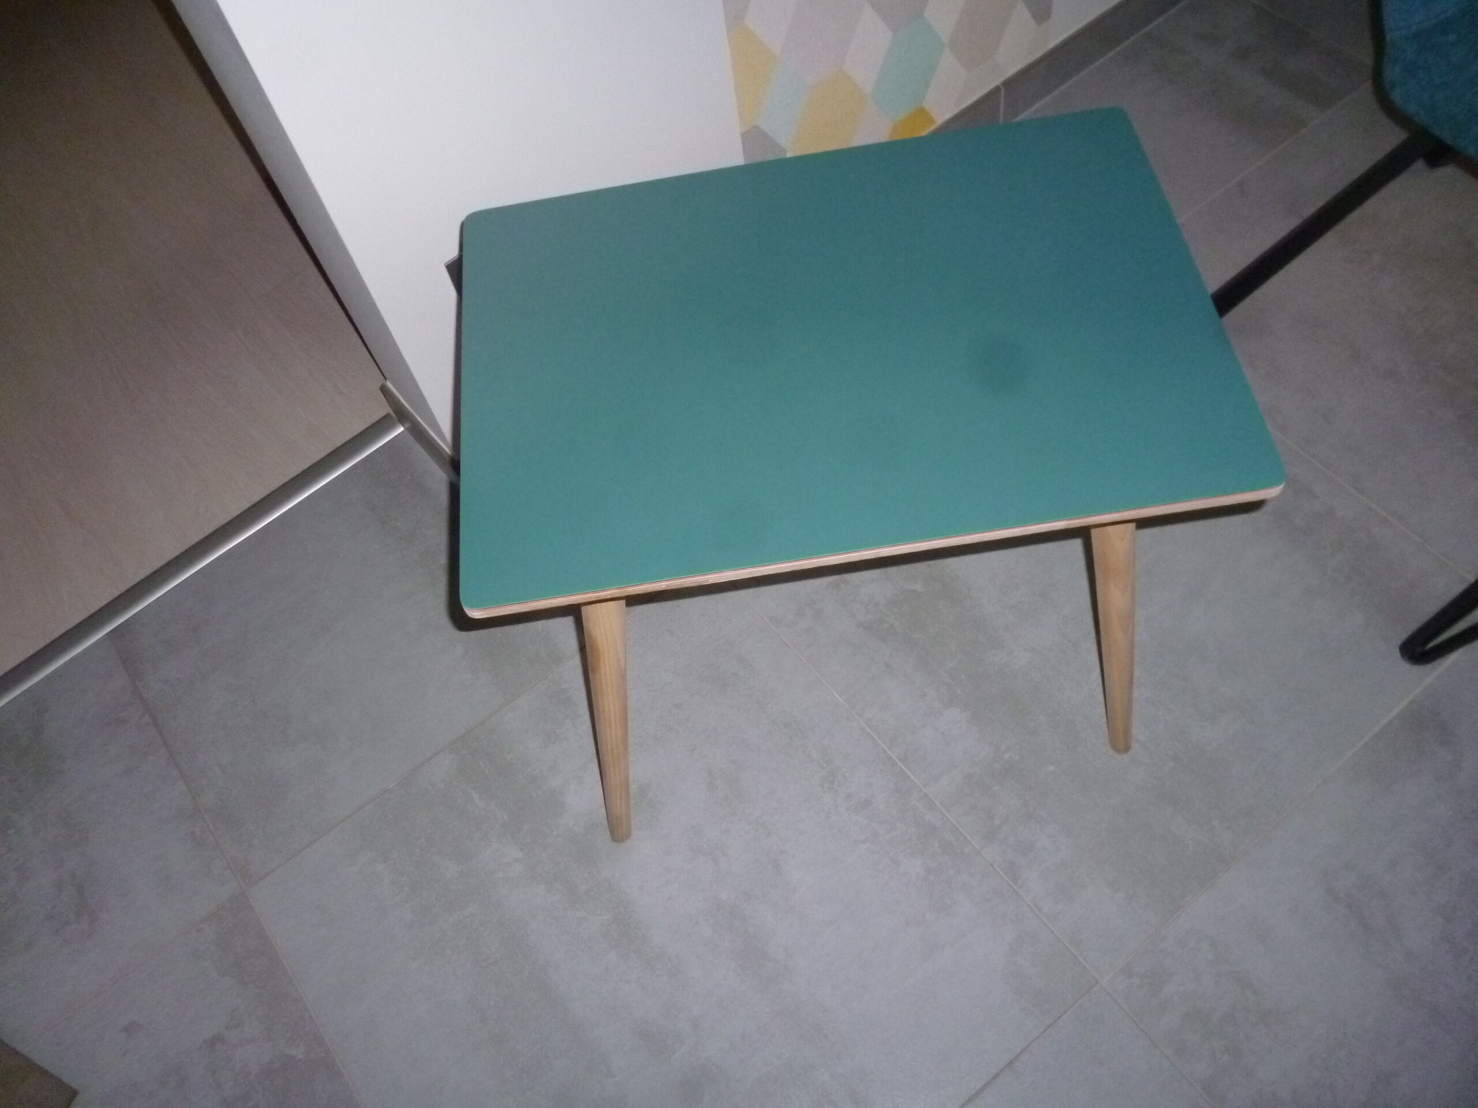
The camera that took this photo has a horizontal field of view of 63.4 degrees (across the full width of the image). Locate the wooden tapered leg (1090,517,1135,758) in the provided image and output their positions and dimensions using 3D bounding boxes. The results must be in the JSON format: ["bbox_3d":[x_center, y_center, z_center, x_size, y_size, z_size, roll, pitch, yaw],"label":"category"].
[{"bbox_3d":[0.314,0.056,0.993,0.035,0.537,0.035,-14,54,9],"label":"wooden tapered leg"}]

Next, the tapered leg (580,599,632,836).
[{"bbox_3d":[-0.108,0.120,1.005,0.035,0.537,0.035,-4,54,-6],"label":"tapered leg"}]

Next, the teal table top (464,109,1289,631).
[{"bbox_3d":[0.062,-0.151,0.833,0.516,0.012,0.359,-9,58,2],"label":"teal table top"}]

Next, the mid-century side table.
[{"bbox_3d":[0.089,-0.016,1.056,0.533,0.537,0.359,-9,58,2],"label":"mid-century side table"}]

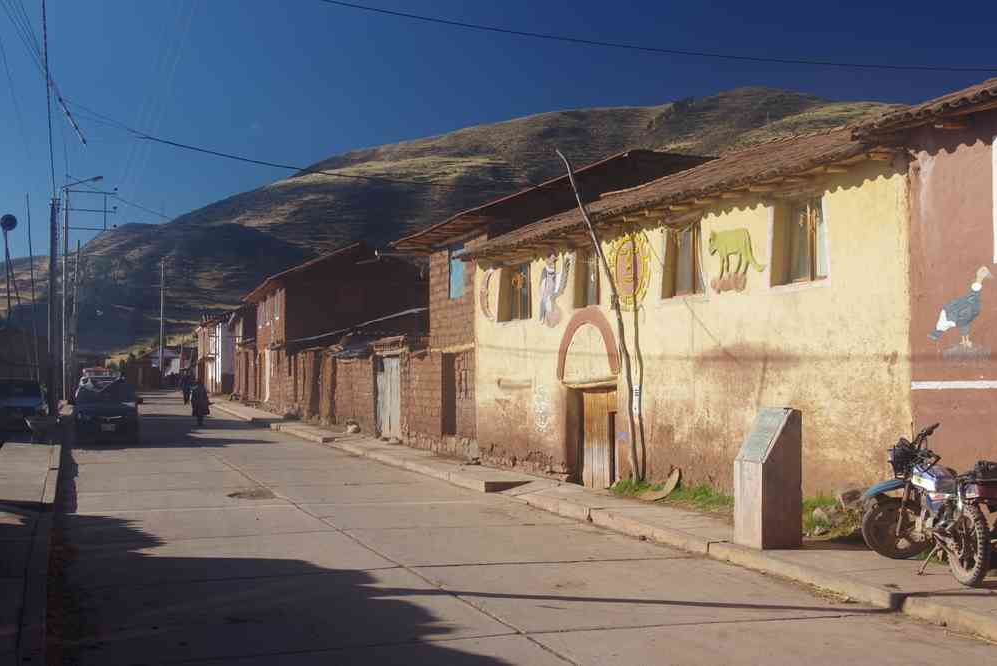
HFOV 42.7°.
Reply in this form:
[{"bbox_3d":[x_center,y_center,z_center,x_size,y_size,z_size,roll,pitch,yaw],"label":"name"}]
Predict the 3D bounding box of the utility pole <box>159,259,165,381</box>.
[{"bbox_3d":[-27.130,-0.887,103.072,0.350,10.250,0.350,1,-2,-18],"label":"utility pole"}]

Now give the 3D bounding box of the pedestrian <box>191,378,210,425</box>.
[{"bbox_3d":[-9.892,2.308,42.250,0.560,1.580,0.450,1,-2,-18],"label":"pedestrian"}]

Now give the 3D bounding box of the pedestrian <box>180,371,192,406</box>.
[{"bbox_3d":[-15.939,2.800,64.945,0.520,1.680,0.360,1,-2,-18],"label":"pedestrian"}]

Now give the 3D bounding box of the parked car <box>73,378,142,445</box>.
[{"bbox_3d":[-10.835,2.108,35.193,1.720,1.620,4.300,1,-2,-18],"label":"parked car"}]

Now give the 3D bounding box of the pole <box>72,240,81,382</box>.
[{"bbox_3d":[-22.826,-0.756,69.053,0.280,8.490,0.280,3,-2,-18],"label":"pole"}]

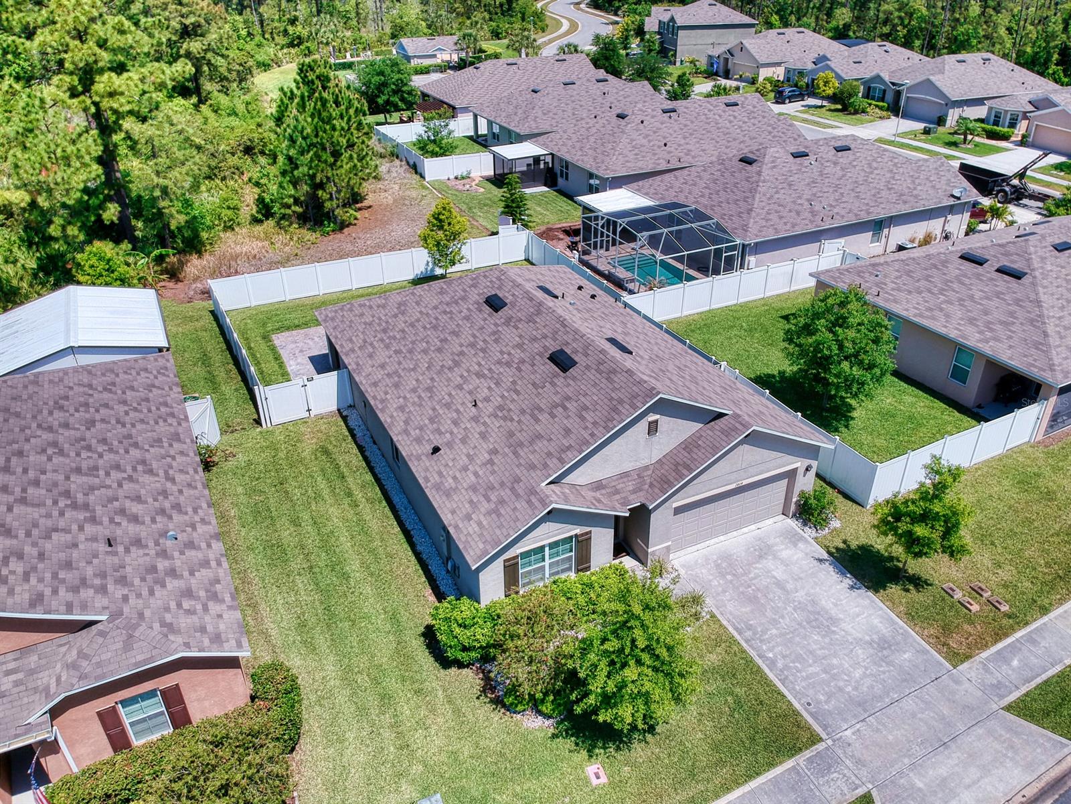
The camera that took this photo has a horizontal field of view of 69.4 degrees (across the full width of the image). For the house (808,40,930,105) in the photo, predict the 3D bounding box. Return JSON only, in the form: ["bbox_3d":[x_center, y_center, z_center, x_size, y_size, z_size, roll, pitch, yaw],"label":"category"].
[{"bbox_3d":[46.268,-47.592,109.377,20.300,5.850,14.600,-14,32,-22],"label":"house"}]

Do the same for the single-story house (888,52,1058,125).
[{"bbox_3d":[49.229,-37.021,89.305,19.400,5.900,13.300,-14,34,-22],"label":"single-story house"}]

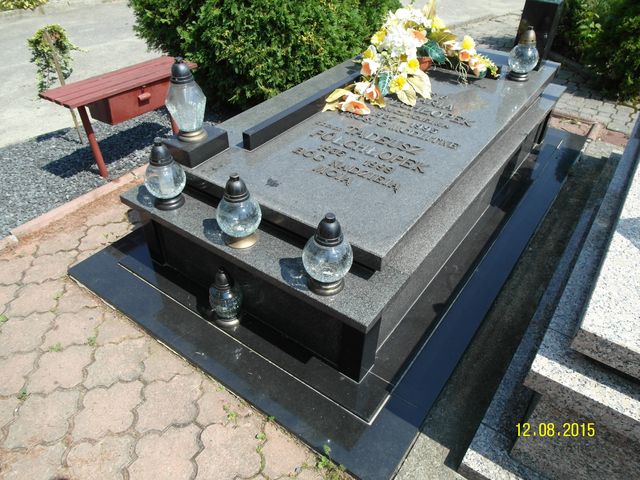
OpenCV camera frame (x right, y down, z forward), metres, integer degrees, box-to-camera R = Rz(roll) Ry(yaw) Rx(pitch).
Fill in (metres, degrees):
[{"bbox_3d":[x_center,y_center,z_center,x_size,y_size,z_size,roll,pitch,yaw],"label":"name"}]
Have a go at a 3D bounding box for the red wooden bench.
[{"bbox_3d":[-1.101,-0.709,2.651,0.295,0.510,0.808,24,44,27],"label":"red wooden bench"}]

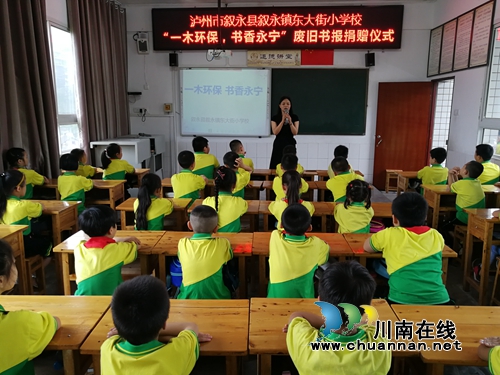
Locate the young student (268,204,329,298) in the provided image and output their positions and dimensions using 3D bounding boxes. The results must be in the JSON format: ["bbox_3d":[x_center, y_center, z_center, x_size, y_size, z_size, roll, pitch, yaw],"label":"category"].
[{"bbox_3d":[0.269,0.576,2.403,0.370,1.007,0.560,1,11,5],"label":"young student"}]

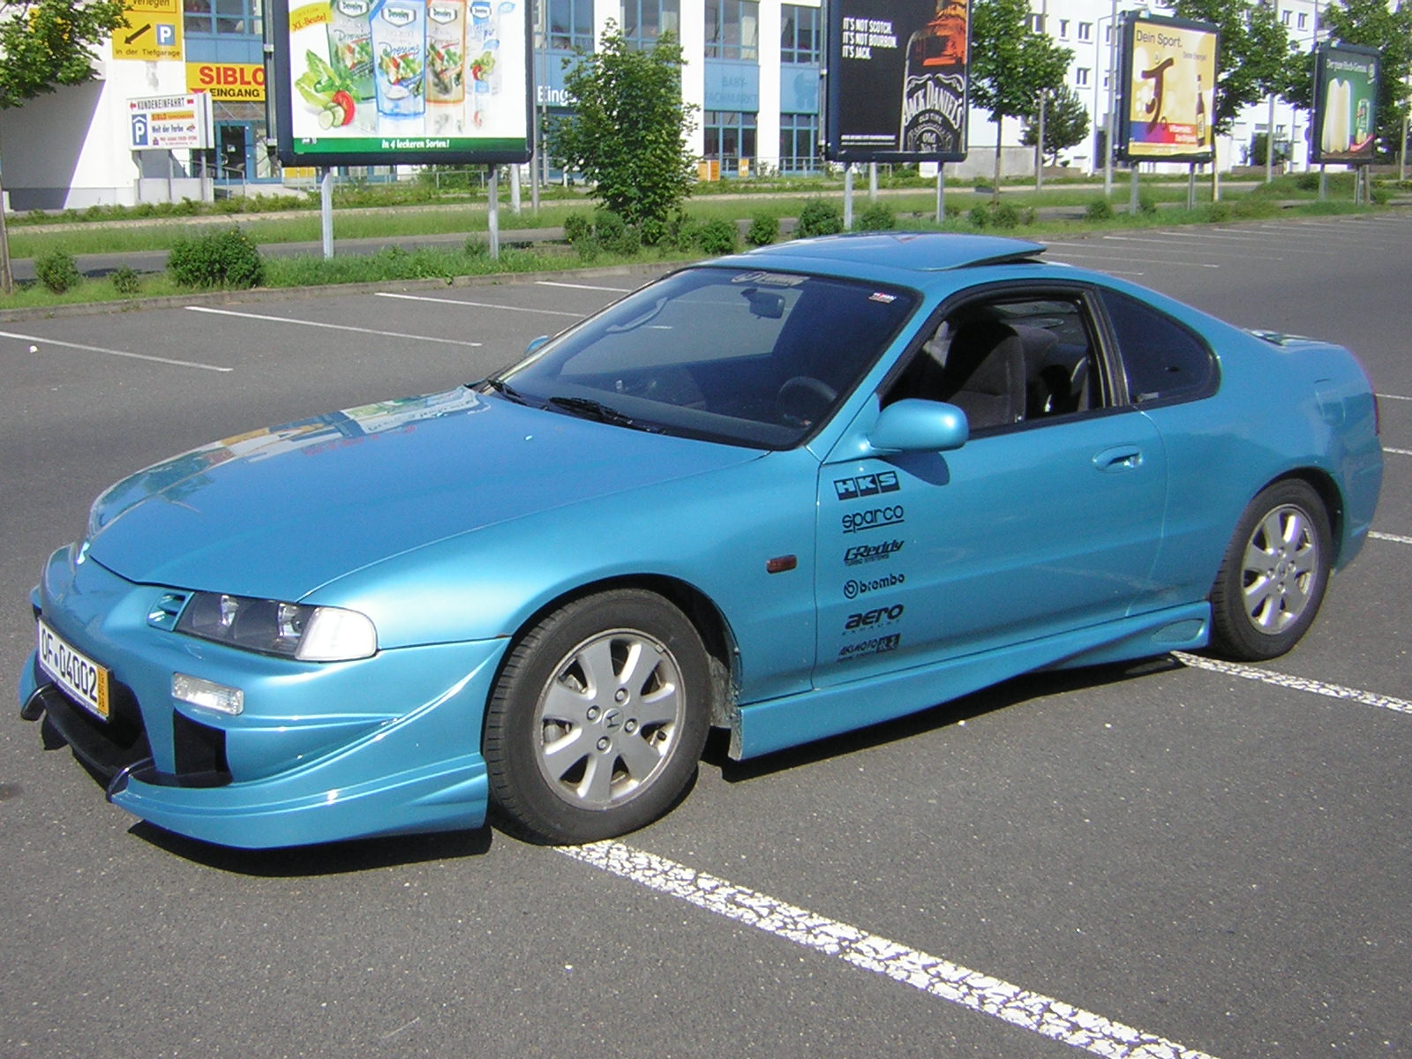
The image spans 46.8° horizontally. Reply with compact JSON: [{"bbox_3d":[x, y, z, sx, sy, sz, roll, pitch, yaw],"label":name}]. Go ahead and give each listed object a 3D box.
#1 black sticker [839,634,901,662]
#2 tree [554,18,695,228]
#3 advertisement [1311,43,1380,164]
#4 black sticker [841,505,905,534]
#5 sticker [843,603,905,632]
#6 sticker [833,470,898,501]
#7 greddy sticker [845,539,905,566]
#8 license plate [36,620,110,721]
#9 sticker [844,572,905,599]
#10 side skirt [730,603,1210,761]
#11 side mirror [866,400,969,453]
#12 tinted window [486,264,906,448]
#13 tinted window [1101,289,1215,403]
[{"bbox_3d":[0.410,0.300,4.090,0.213,0.047,0.010,-9,15,-37],"label":"black sticker"},{"bbox_3d":[-1.093,-5.392,22.000,1.970,2.850,1.900,0,12,-3],"label":"tree"},{"bbox_3d":[16.081,-10.634,41.006,0.170,2.790,3.830,11,16,41],"label":"advertisement"},{"bbox_3d":[0.413,-0.025,4.015,0.211,0.047,0.010,-9,15,-37],"label":"black sticker"},{"bbox_3d":[0.419,0.224,4.067,0.204,0.047,0.010,-9,15,-37],"label":"sticker"},{"bbox_3d":[0.400,-0.108,4.029,0.205,0.054,0.008,-9,3,-36],"label":"sticker"},{"bbox_3d":[0.419,0.056,4.053,0.195,0.042,0.008,-9,12,-36],"label":"greddy sticker"},{"bbox_3d":[-1.456,0.319,3.749,0.025,0.118,0.520,-6,13,-37],"label":"license plate"},{"bbox_3d":[0.419,0.142,4.043,0.205,0.041,0.010,-9,15,-37],"label":"sticker"},{"bbox_3d":[0.792,0.383,4.433,1.810,0.145,0.090,-9,15,-36],"label":"side skirt"},{"bbox_3d":[0.516,-0.252,4.004,0.130,0.120,0.220,-9,15,-36],"label":"side mirror"},{"bbox_3d":[-0.043,-0.527,4.682,0.800,0.110,1.470,-42,32,-24],"label":"tinted window"},{"bbox_3d":[1.343,-0.549,4.849,0.440,0.350,0.050,-10,-12,-40],"label":"tinted window"}]

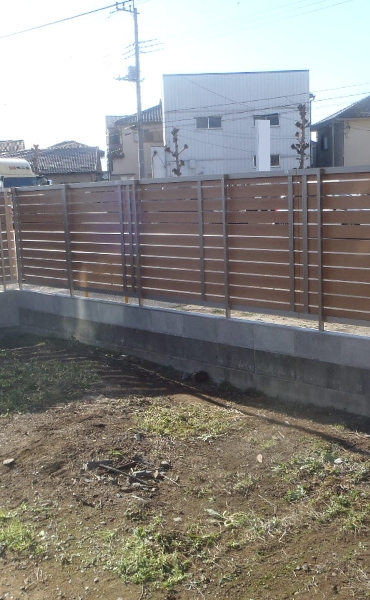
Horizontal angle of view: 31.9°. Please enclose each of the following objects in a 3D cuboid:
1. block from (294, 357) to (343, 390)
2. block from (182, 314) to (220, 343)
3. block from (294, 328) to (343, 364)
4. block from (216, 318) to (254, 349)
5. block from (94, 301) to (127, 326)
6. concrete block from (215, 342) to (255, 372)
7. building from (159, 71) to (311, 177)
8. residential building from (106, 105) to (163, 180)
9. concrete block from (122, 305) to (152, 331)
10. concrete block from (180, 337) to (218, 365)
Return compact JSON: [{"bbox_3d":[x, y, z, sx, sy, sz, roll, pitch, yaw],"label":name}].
[{"bbox_3d":[1.039,0.541,4.910,0.395,0.195,0.120,7,13,43],"label":"block"},{"bbox_3d":[0.169,0.242,5.693,0.390,0.190,0.120,7,13,44],"label":"block"},{"bbox_3d":[1.031,0.344,4.876,0.395,0.195,0.120,7,13,43],"label":"block"},{"bbox_3d":[0.452,0.272,5.411,0.395,0.195,0.120,7,13,43],"label":"block"},{"bbox_3d":[-0.698,0.139,6.521,0.390,0.190,0.120,7,13,44],"label":"block"},{"bbox_3d":[0.460,0.472,5.457,0.395,0.195,0.120,7,13,43],"label":"concrete block"},{"bbox_3d":[3.252,-10.897,45.866,9.400,8.616,7.500,-3,9,-3],"label":"building"},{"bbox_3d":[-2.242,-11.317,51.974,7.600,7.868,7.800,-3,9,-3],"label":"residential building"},{"bbox_3d":[-0.410,0.173,6.246,0.390,0.190,0.120,7,13,44],"label":"concrete block"},{"bbox_3d":[0.176,0.439,5.713,0.395,0.195,0.120,7,13,43],"label":"concrete block"}]

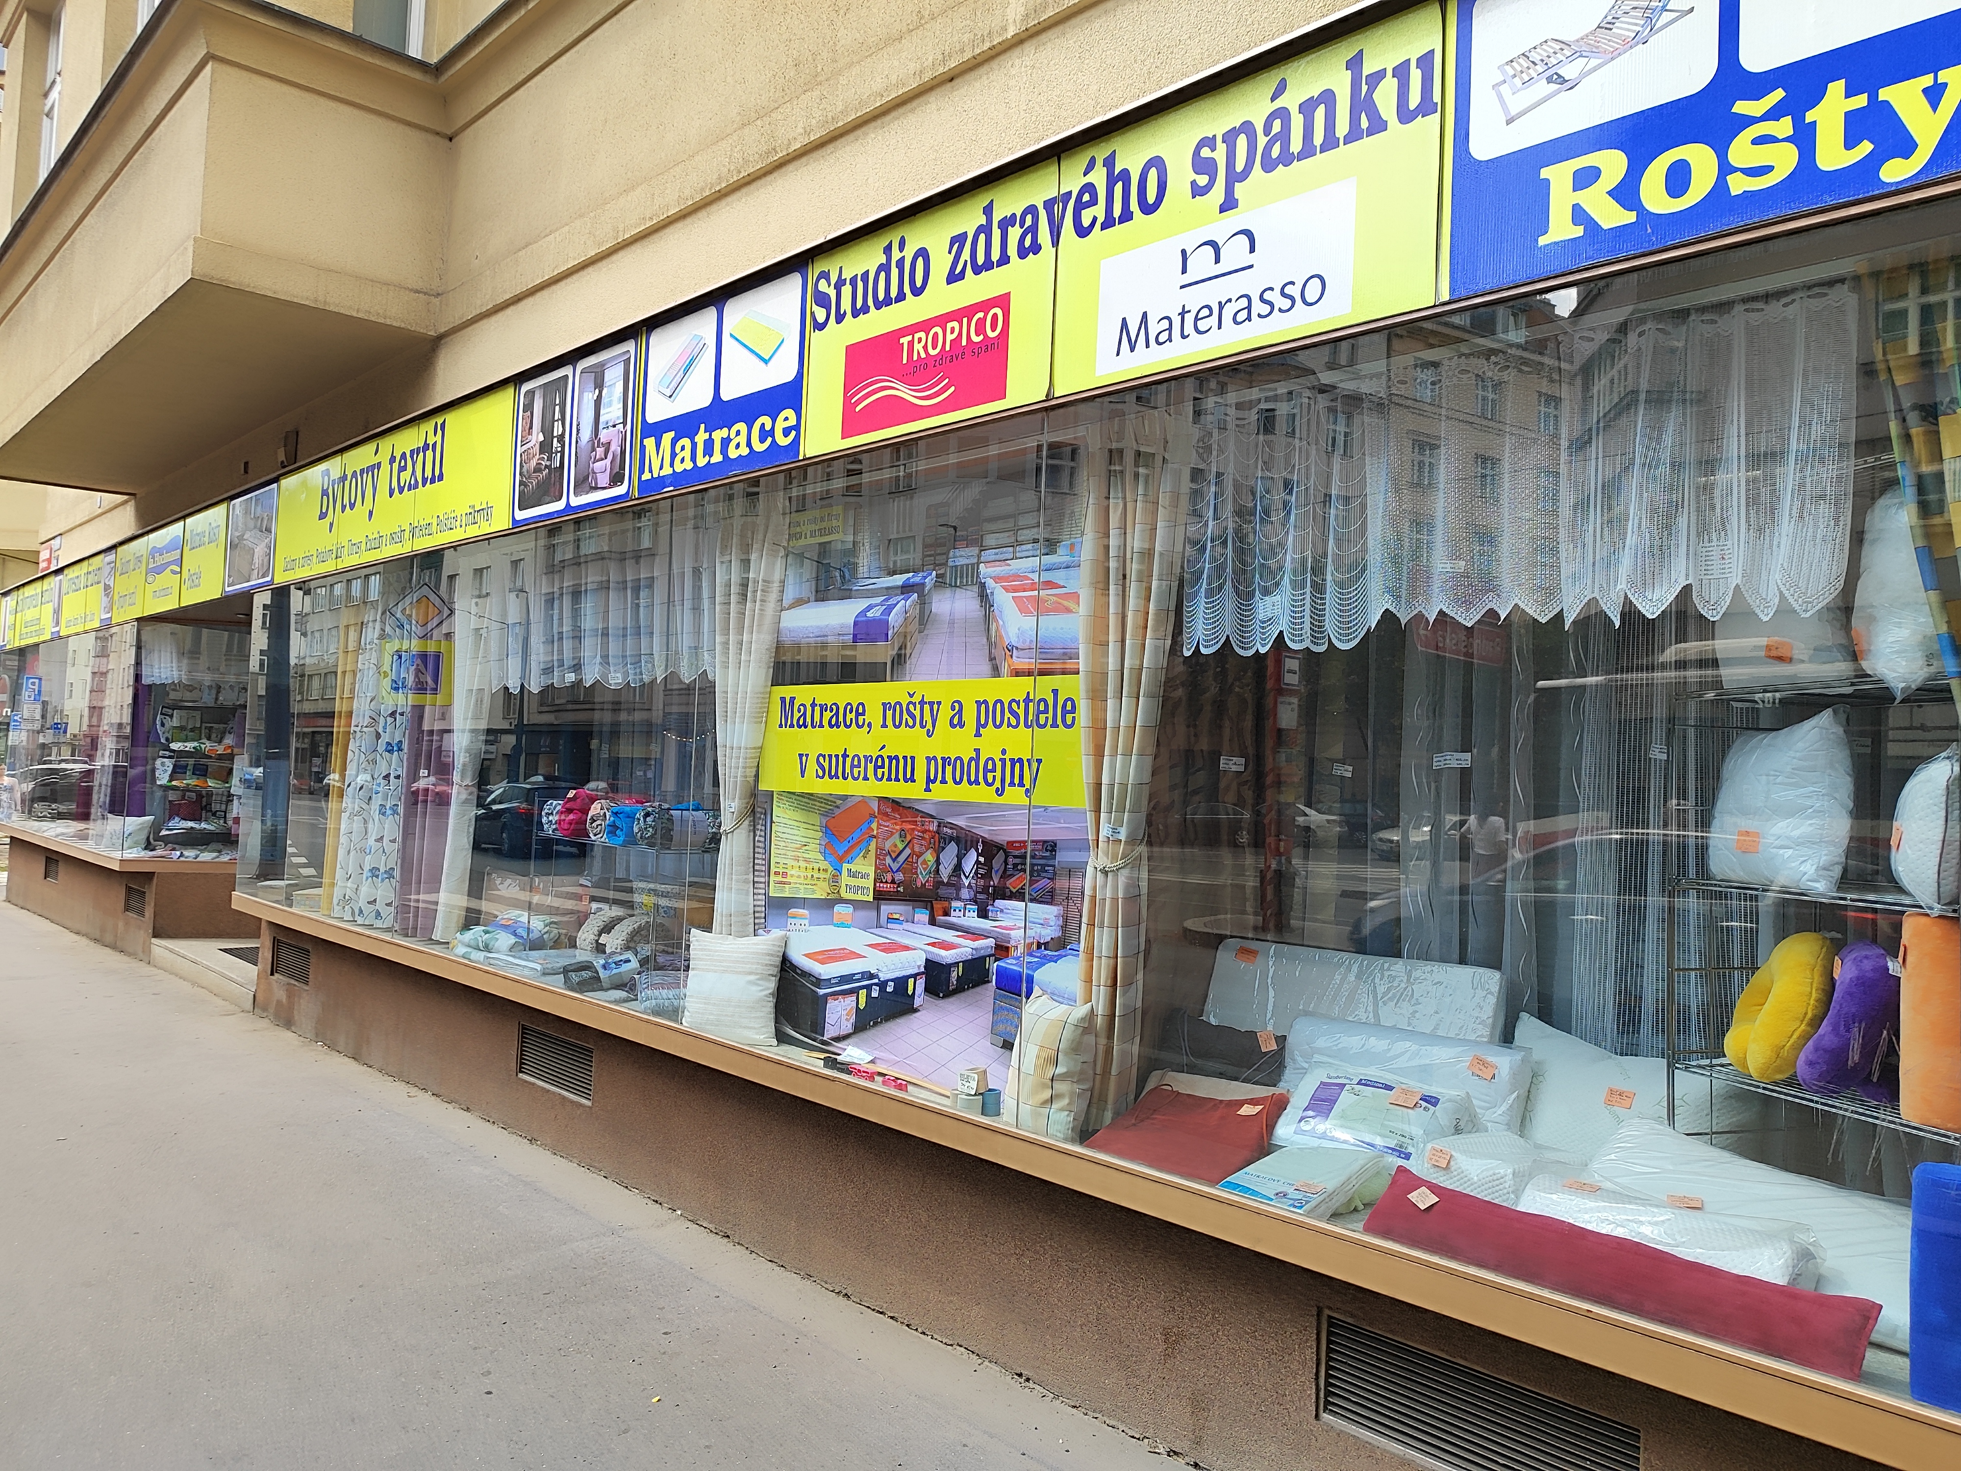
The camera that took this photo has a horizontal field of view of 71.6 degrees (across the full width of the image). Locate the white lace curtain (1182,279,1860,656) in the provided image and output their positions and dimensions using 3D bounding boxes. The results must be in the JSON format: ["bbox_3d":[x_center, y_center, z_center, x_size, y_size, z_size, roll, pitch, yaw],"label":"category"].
[{"bbox_3d":[1.103,-0.538,3.147,0.070,0.644,1.613,4,-3,-43],"label":"white lace curtain"}]

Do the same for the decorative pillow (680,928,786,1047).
[{"bbox_3d":[-0.888,0.913,4.939,0.380,0.370,0.130,1,-9,22],"label":"decorative pillow"}]

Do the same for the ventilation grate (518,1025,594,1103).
[{"bbox_3d":[-1.656,1.280,5.303,0.035,0.223,0.623,3,-2,-44],"label":"ventilation grate"}]

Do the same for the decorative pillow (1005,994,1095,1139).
[{"bbox_3d":[0.189,0.915,3.770,0.120,0.370,0.370,13,-7,-25],"label":"decorative pillow"}]

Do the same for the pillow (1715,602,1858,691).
[{"bbox_3d":[1.732,-0.284,2.948,0.100,0.370,0.380,5,-3,-8],"label":"pillow"}]

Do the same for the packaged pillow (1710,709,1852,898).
[{"bbox_3d":[1.716,0.144,2.932,0.130,0.380,0.370,6,-3,-9],"label":"packaged pillow"}]

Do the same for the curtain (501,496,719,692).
[{"bbox_3d":[-1.573,-0.528,5.604,0.080,0.678,1.788,3,-2,-44],"label":"curtain"}]

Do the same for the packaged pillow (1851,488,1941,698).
[{"bbox_3d":[1.796,-0.267,2.620,0.180,0.390,0.420,1,-2,28],"label":"packaged pillow"}]

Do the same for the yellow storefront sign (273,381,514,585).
[{"bbox_3d":[-2.938,-1.147,6.634,0.060,0.600,3.043,3,-2,-44],"label":"yellow storefront sign"}]

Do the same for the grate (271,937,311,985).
[{"bbox_3d":[-4.367,1.433,8.622,0.030,0.240,0.708,4,-3,-43],"label":"grate"}]

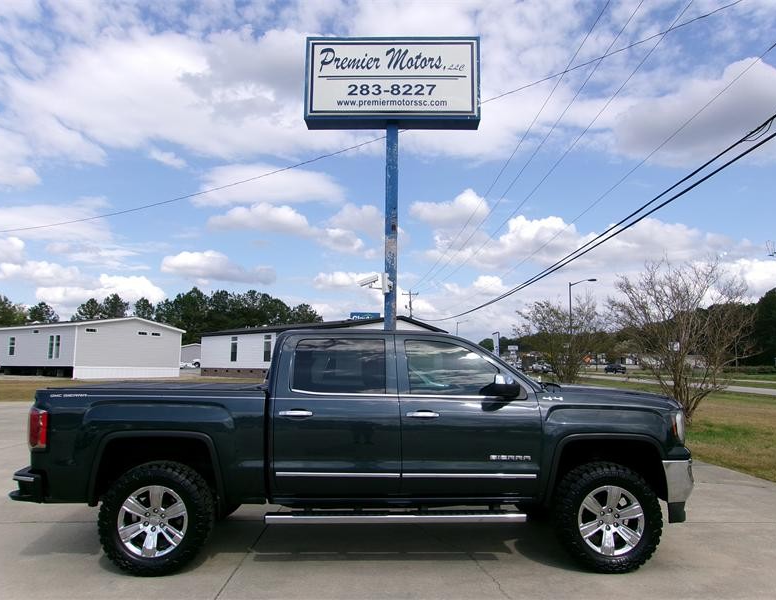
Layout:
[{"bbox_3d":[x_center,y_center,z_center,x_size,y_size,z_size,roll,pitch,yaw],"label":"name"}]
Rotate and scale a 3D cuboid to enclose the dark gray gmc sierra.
[{"bbox_3d":[-0.197,1.293,5.975,5.860,1.990,2.100,1,-6,-3],"label":"dark gray gmc sierra"}]

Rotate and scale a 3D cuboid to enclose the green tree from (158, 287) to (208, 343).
[{"bbox_3d":[-34.722,5.045,105.022,8.477,14.748,8.477,0,-6,0],"label":"green tree"}]

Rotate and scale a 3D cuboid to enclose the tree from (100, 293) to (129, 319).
[{"bbox_3d":[-48.573,5.736,109.966,4.968,14.212,4.968,0,-6,0],"label":"tree"}]

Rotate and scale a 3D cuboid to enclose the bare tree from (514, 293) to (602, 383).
[{"bbox_3d":[9.610,2.479,34.939,4.970,5.838,4.722,0,-6,0],"label":"bare tree"}]

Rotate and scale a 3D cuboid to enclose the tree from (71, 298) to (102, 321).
[{"bbox_3d":[-53.481,6.251,109.909,5.671,13.106,5.671,0,-6,0],"label":"tree"}]

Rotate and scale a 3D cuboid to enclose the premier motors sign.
[{"bbox_3d":[0.075,-3.127,9.050,2.490,1.223,0.381,1,-6,0],"label":"premier motors sign"}]

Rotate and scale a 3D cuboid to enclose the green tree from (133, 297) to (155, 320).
[{"bbox_3d":[-43.398,6.109,109.931,3.901,13.534,3.901,0,-6,0],"label":"green tree"}]

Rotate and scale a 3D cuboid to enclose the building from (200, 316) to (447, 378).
[{"bbox_3d":[-6.457,4.338,52.639,9.500,4.642,21.500,6,-9,-43],"label":"building"}]

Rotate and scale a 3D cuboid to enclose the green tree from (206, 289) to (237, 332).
[{"bbox_3d":[-28.297,5.385,105.022,5.553,14.079,5.553,1,-6,0],"label":"green tree"}]

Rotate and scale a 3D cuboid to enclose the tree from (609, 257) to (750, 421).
[{"bbox_3d":[8.396,1.071,17.699,4.003,4.676,3.683,1,-6,0],"label":"tree"}]

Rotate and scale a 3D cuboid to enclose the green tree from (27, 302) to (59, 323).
[{"bbox_3d":[-64.064,6.807,114.887,6.487,12.768,6.487,1,-6,0],"label":"green tree"}]

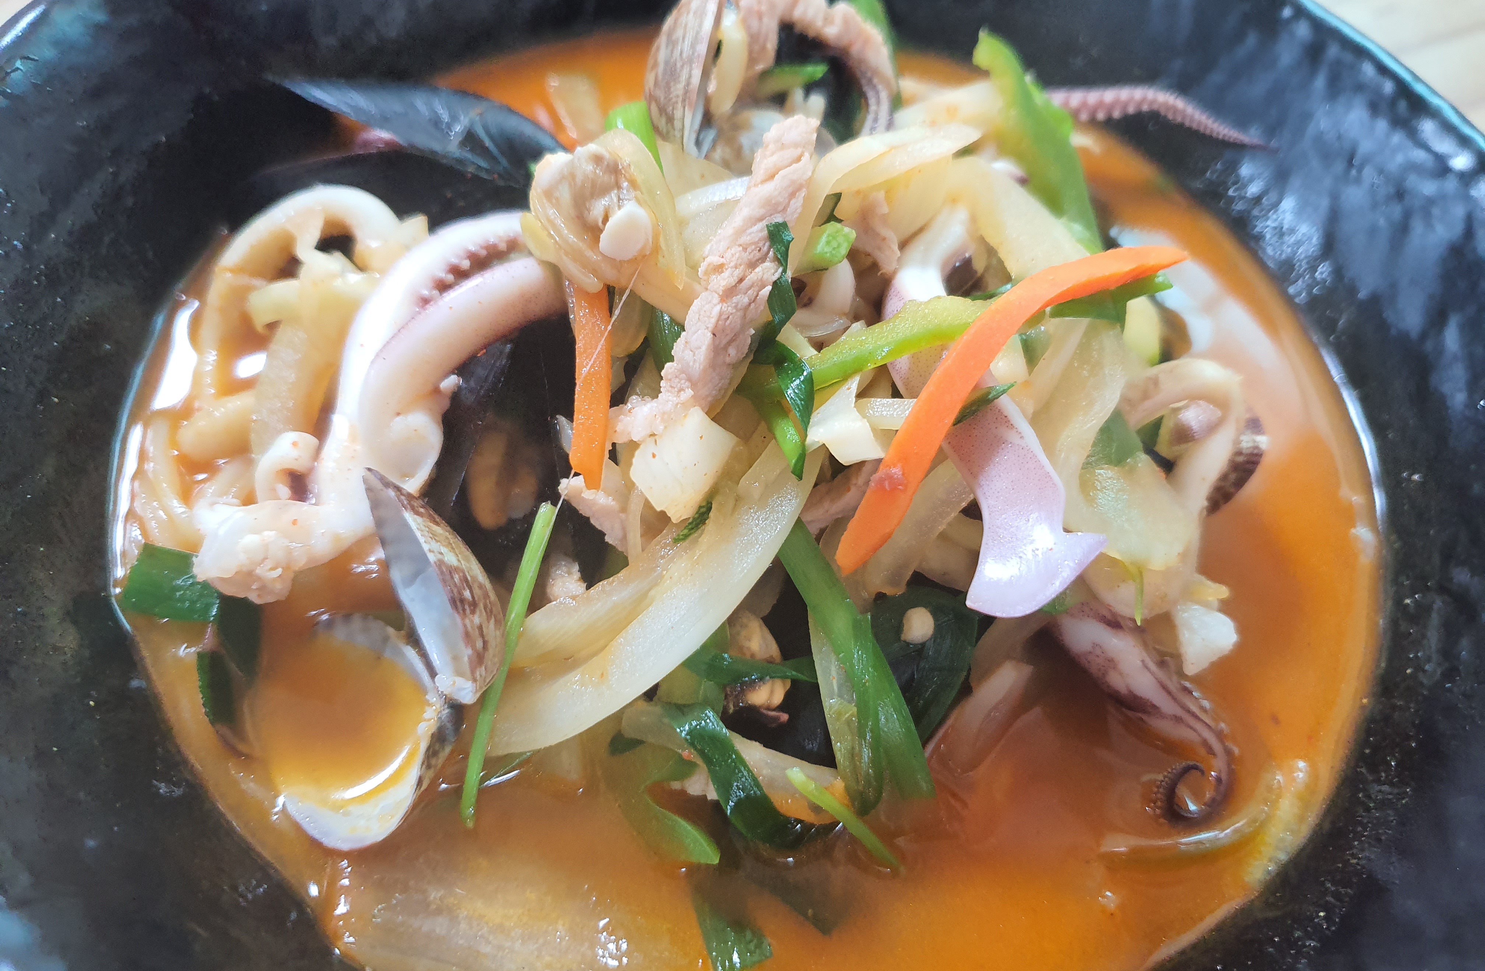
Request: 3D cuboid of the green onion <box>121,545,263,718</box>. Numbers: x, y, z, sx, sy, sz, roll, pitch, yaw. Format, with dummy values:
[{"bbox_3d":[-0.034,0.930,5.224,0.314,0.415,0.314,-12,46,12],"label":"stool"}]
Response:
[{"bbox_3d":[-0.075,0.020,0.153,0.023,0.007,0.014,39,62,14],"label":"green onion"}]

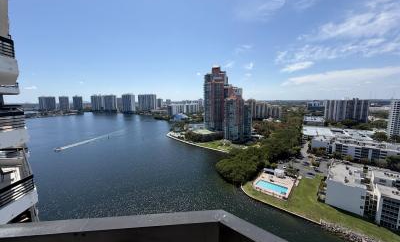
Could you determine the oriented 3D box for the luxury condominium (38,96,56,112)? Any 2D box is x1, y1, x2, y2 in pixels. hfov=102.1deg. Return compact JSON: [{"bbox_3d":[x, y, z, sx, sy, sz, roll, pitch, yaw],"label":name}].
[{"bbox_3d":[-877.317,-90.237,925.615,69.655,87.945,26.000,-7,9,-43],"label":"luxury condominium"}]

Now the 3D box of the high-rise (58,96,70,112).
[{"bbox_3d":[-806.714,-95.047,956.662,45.970,88.528,26.000,-6,9,-40],"label":"high-rise"}]

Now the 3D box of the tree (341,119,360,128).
[{"bbox_3d":[300.363,4.864,322.005,25.869,15.197,15.521,6,9,43],"label":"tree"}]

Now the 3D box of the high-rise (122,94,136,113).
[{"bbox_3d":[-371.946,-88.229,840.717,44.000,92.528,36.000,0,7,4],"label":"high-rise"}]

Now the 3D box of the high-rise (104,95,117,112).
[{"bbox_3d":[-504.414,-93.736,907.004,59.775,90.785,28.000,-4,8,-29],"label":"high-rise"}]

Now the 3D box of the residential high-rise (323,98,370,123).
[{"bbox_3d":[326.978,-19.985,359.424,22.000,55.070,70.633,-7,9,-41],"label":"residential high-rise"}]

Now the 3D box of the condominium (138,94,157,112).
[{"bbox_3d":[-285.956,-92.139,870.817,88.946,91.199,28.000,-3,7,-18],"label":"condominium"}]

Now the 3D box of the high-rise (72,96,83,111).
[{"bbox_3d":[-722.830,-95.131,951.504,45.236,88.001,26.000,-6,8,-37],"label":"high-rise"}]

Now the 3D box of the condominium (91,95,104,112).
[{"bbox_3d":[-583.106,-94.236,920.053,63.452,90.484,28.000,-5,8,-32],"label":"condominium"}]

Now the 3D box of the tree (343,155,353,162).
[{"bbox_3d":[130.556,32.960,142.339,5.862,5.847,5.276,6,9,43],"label":"tree"}]

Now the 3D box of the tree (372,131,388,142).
[{"bbox_3d":[235.693,20.005,210.466,10.977,13.031,12.914,-7,9,-41],"label":"tree"}]

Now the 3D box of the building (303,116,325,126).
[{"bbox_3d":[247.358,3.641,350.865,38.460,12.000,45.000,4,8,34],"label":"building"}]

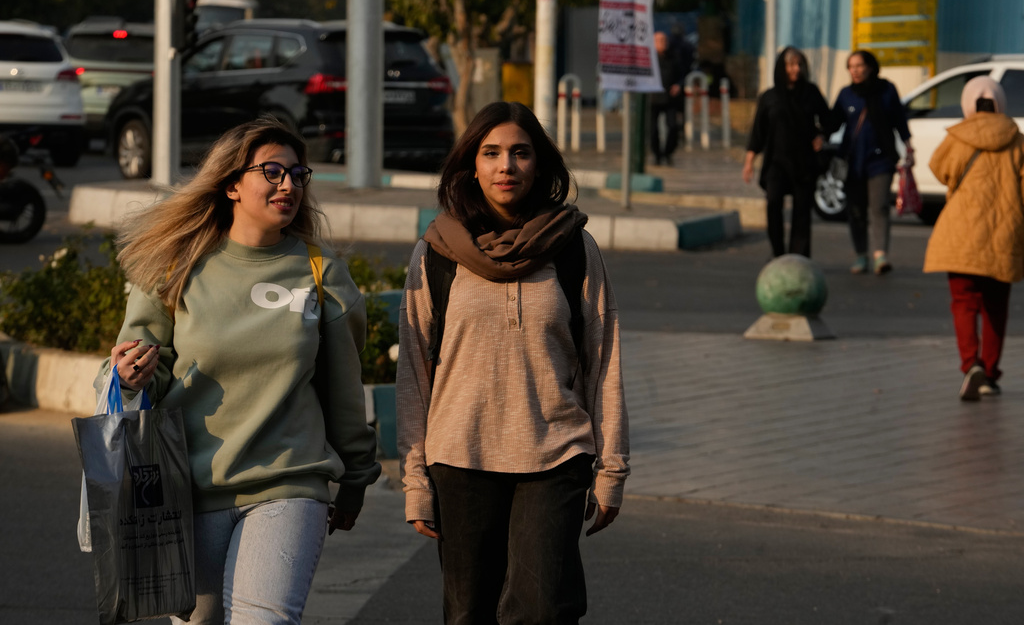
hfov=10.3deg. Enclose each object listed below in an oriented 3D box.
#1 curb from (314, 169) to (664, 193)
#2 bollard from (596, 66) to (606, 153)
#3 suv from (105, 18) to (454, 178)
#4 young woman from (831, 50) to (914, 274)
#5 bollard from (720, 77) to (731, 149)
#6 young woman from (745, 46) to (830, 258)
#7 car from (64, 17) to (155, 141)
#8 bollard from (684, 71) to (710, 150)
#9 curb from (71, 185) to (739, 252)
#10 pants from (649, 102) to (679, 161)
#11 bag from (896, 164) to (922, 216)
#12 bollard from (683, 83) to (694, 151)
[{"bbox_3d":[-0.170,-1.254,53.339,3.564,0.150,0.350,2,3,24],"label":"curb"},{"bbox_3d":[1.219,-2.765,77.500,0.120,1.150,0.120,1,3,0],"label":"bollard"},{"bbox_3d":[-2.530,-2.263,60.966,1.860,1.746,4.700,-1,4,-35],"label":"suv"},{"bbox_3d":[2.640,-1.105,41.900,0.580,1.630,0.400,1,3,7],"label":"young woman"},{"bbox_3d":[2.702,-2.518,72.000,0.120,0.911,0.120,1,3,0],"label":"bollard"},{"bbox_3d":[2.022,-1.127,41.900,0.620,1.640,0.380,1,3,5],"label":"young woman"},{"bbox_3d":[-5.157,-3.057,77.205,1.860,1.700,4.500,1,3,0],"label":"car"},{"bbox_3d":[2.344,-2.547,72.000,0.323,1.006,0.120,0,3,-6],"label":"bollard"},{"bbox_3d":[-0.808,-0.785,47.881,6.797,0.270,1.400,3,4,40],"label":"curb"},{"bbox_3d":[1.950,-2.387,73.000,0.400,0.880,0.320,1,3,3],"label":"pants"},{"bbox_3d":[2.913,-0.901,41.700,0.200,0.370,0.130,1,3,0],"label":"bag"},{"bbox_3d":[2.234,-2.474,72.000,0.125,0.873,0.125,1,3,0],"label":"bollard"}]

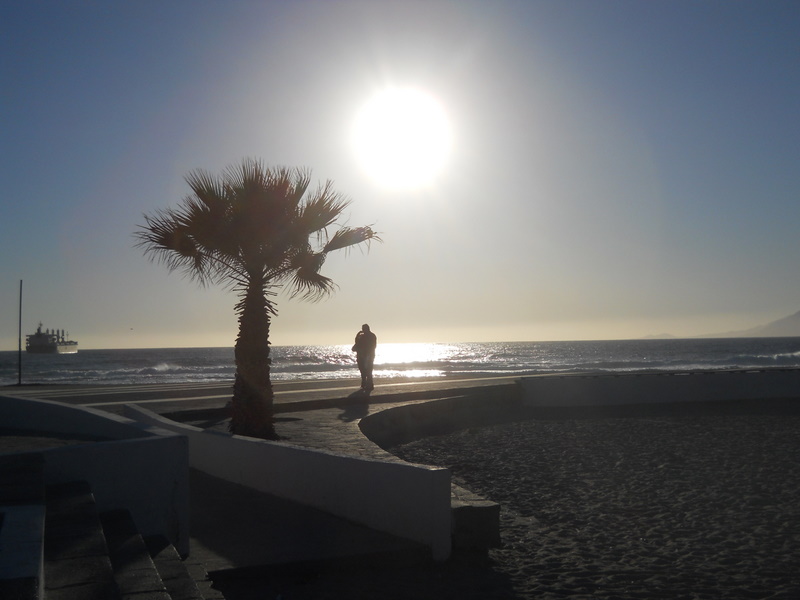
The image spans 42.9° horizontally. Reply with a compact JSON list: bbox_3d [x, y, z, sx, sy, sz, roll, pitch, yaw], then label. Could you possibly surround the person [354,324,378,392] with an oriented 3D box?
[{"bbox_3d":[-0.921,1.500,26.619,0.600,1.720,0.440,0,-3,-15],"label":"person"}]

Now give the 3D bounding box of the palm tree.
[{"bbox_3d":[-2.124,-0.056,15.052,3.540,4.118,3.397,-1,-2,0],"label":"palm tree"}]

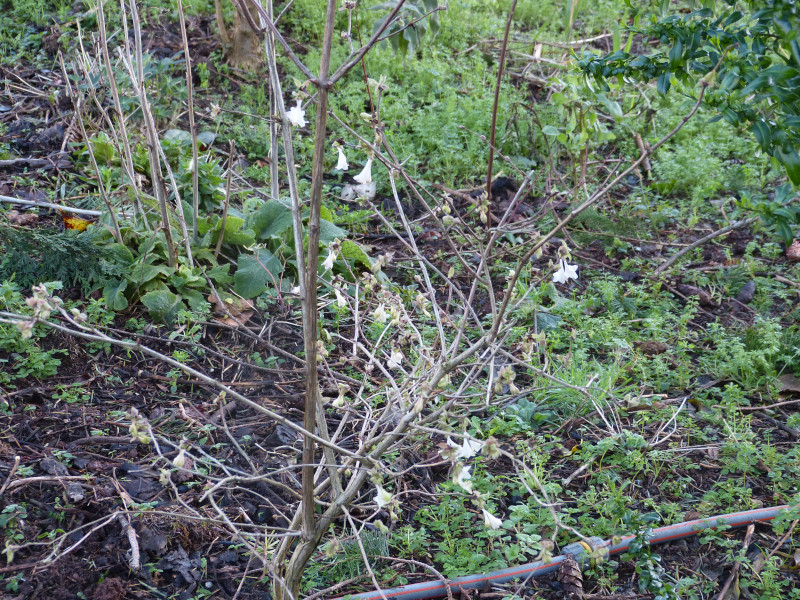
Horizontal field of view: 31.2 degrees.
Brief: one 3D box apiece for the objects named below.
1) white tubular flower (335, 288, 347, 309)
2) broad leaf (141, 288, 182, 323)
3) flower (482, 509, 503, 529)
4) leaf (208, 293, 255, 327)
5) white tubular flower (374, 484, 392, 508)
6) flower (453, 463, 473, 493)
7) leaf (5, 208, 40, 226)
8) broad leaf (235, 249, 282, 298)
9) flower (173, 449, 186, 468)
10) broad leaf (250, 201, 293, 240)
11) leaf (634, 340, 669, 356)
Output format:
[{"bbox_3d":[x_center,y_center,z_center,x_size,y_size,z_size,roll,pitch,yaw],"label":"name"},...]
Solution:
[{"bbox_3d":[-0.099,-0.003,2.380,0.016,0.032,0.016,-25,9,-39],"label":"white tubular flower"},{"bbox_3d":[-0.381,0.009,2.290,0.067,0.042,0.045,3,28,6],"label":"broad leaf"},{"bbox_3d":[0.113,0.270,1.760,0.020,0.031,0.020,-30,16,26],"label":"flower"},{"bbox_3d":[-0.279,0.016,2.360,0.078,0.030,0.062,-3,28,-6],"label":"leaf"},{"bbox_3d":[-0.025,0.299,2.180,0.025,0.025,0.034,-14,71,-25],"label":"white tubular flower"},{"bbox_3d":[0.075,0.214,1.730,0.026,0.033,0.024,16,32,28],"label":"flower"},{"bbox_3d":[-0.864,-0.188,3.270,0.070,0.023,0.052,0,28,0],"label":"leaf"},{"bbox_3d":[-0.233,-0.044,2.360,0.080,0.070,0.045,11,30,19],"label":"broad leaf"},{"bbox_3d":[-0.274,0.197,1.780,0.017,0.025,0.017,20,25,9],"label":"flower"},{"bbox_3d":[-0.271,-0.169,3.050,0.080,0.040,0.085,33,58,33],"label":"broad leaf"},{"bbox_3d":[0.481,0.093,2.750,0.064,0.017,0.043,0,28,0],"label":"leaf"}]

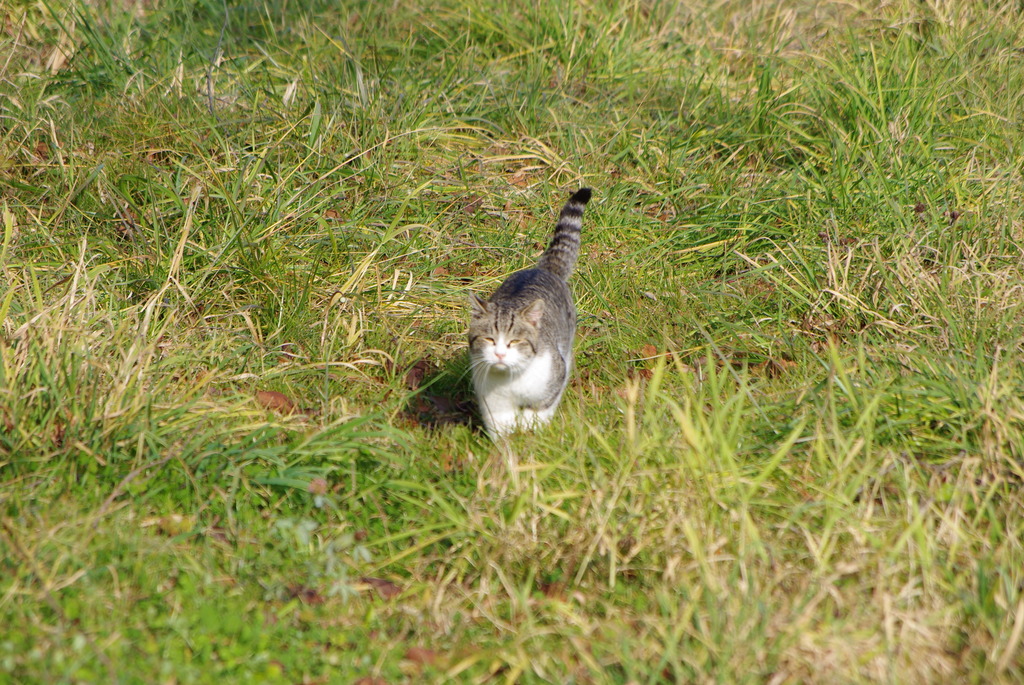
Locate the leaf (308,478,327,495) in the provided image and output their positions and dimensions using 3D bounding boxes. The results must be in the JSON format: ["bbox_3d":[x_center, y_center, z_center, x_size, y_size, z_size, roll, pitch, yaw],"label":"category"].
[{"bbox_3d":[-0.283,0.211,12.513,0.029,0.017,0.023,0,8,0],"label":"leaf"}]

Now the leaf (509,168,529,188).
[{"bbox_3d":[0.014,-0.309,16.074,0.045,0.028,0.036,0,8,0],"label":"leaf"}]

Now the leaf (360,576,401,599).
[{"bbox_3d":[-0.178,0.335,11.665,0.057,0.020,0.046,0,8,0],"label":"leaf"}]

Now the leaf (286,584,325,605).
[{"bbox_3d":[-0.281,0.343,11.611,0.052,0.018,0.041,0,8,0],"label":"leaf"}]

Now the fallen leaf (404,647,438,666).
[{"bbox_3d":[-0.118,0.410,11.149,0.044,0.018,0.035,0,8,0],"label":"fallen leaf"}]

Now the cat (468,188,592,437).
[{"bbox_3d":[0.049,-0.039,13.239,0.145,0.325,0.560,2,9,13],"label":"cat"}]

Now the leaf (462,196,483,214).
[{"bbox_3d":[-0.073,-0.254,15.697,0.040,0.028,0.032,0,8,0],"label":"leaf"}]

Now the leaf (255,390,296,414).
[{"bbox_3d":[-0.369,0.093,13.318,0.066,0.026,0.052,0,8,0],"label":"leaf"}]

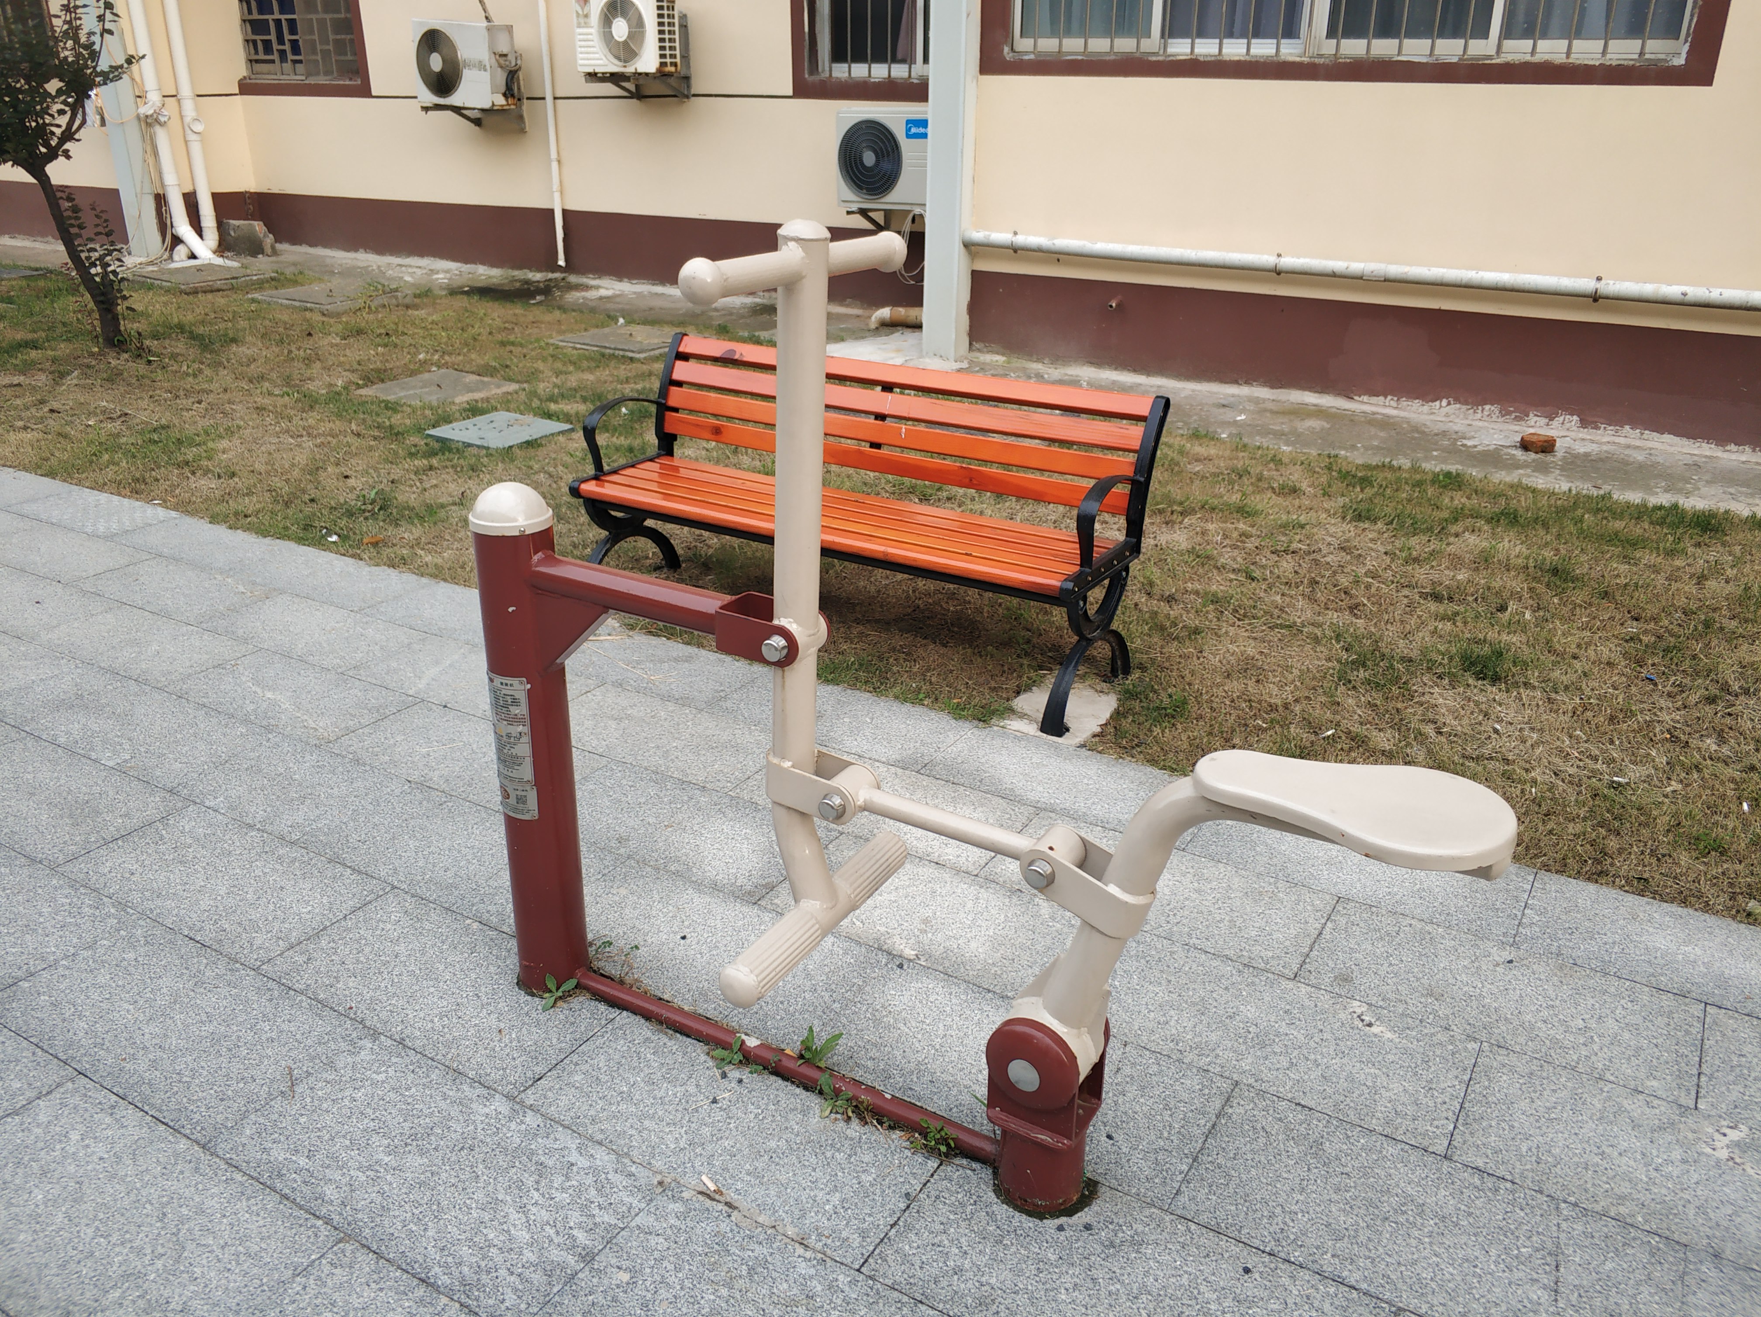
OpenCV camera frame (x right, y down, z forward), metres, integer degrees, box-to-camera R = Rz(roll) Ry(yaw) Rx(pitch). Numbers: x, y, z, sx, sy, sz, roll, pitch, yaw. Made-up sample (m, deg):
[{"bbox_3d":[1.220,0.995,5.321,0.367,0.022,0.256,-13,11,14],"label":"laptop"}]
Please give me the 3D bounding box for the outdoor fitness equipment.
[{"bbox_3d":[0.019,0.095,1.731,1.435,1.235,0.425,14,26,28],"label":"outdoor fitness equipment"}]

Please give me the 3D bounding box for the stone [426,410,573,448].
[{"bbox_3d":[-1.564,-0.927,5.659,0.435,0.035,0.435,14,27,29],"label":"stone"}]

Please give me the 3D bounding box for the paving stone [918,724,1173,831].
[{"bbox_3d":[0.417,0.284,2.940,0.600,0.040,0.300,14,26,28],"label":"paving stone"}]

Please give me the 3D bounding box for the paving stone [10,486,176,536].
[{"bbox_3d":[-2.644,-0.473,4.637,0.600,0.040,0.300,14,26,28],"label":"paving stone"}]

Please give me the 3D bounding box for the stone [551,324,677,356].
[{"bbox_3d":[-1.347,-1.720,7.519,0.650,0.050,0.650,14,27,29],"label":"stone"}]

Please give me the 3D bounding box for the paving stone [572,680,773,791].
[{"bbox_3d":[-0.504,0.193,3.132,0.600,0.040,0.300,14,26,28],"label":"paving stone"}]

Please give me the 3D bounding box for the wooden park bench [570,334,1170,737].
[{"bbox_3d":[-0.088,-0.378,3.539,1.490,0.700,0.545,14,26,28],"label":"wooden park bench"}]

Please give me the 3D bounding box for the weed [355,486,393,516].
[{"bbox_3d":[-1.733,-0.542,4.693,0.130,0.075,0.120,-8,24,-19],"label":"weed"}]

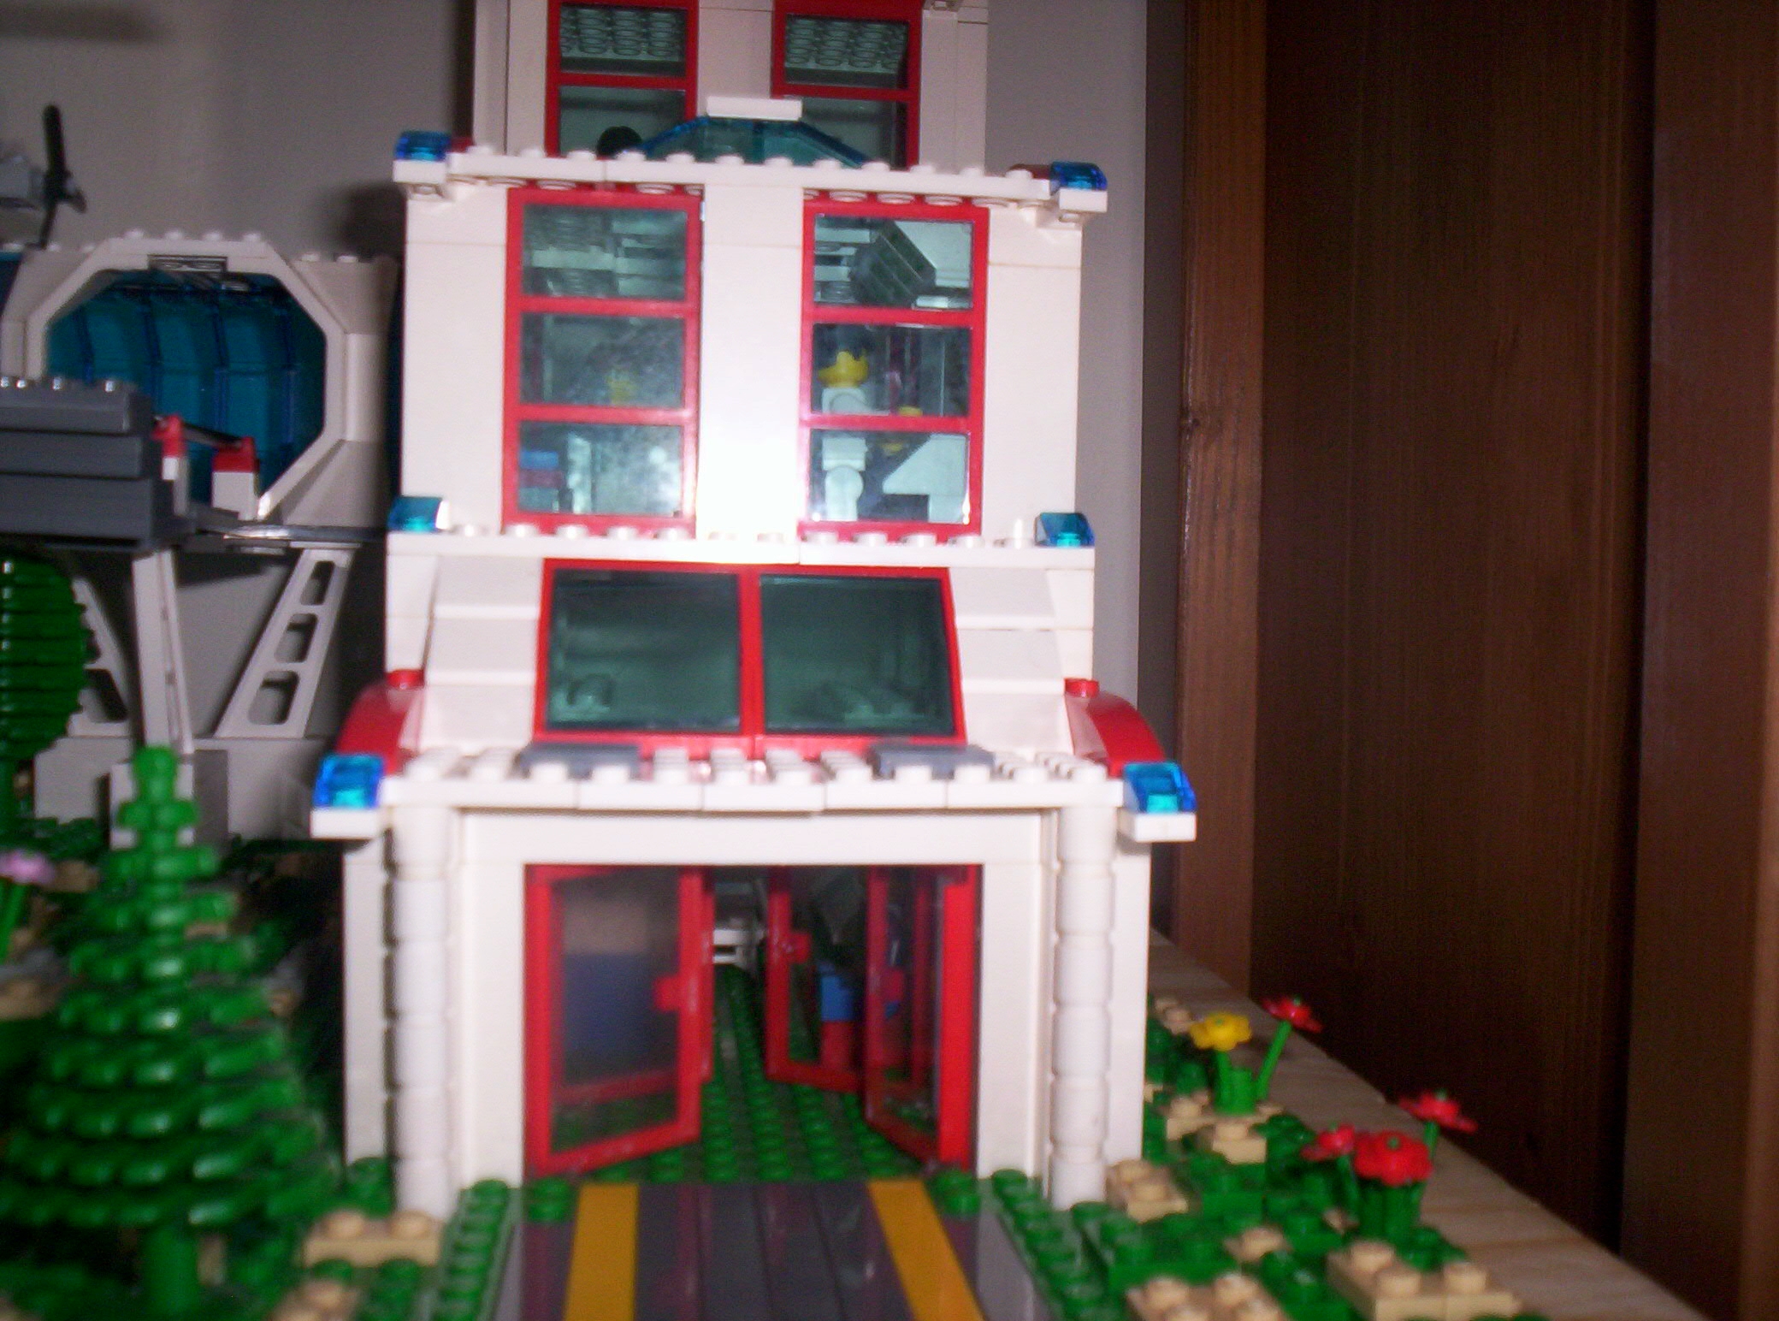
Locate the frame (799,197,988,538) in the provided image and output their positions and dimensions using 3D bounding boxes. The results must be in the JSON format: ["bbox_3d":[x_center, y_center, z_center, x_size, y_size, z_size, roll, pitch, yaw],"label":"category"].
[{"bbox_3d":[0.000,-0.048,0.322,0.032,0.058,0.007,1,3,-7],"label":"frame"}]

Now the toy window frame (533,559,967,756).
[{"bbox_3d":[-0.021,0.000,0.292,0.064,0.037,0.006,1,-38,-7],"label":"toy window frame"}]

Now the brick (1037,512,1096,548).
[{"bbox_3d":[0.029,-0.021,0.311,0.008,0.006,0.008,1,3,-7],"label":"brick"}]

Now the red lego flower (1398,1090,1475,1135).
[{"bbox_3d":[0.070,0.058,0.242,0.010,0.004,0.010,20,-7,-7],"label":"red lego flower"}]

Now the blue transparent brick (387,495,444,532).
[{"bbox_3d":[-0.074,-0.023,0.299,0.008,0.006,0.008,1,3,-7],"label":"blue transparent brick"}]

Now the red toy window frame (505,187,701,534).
[{"bbox_3d":[-0.048,-0.049,0.317,0.032,0.058,0.008,1,3,-7],"label":"red toy window frame"}]

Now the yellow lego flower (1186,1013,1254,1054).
[{"bbox_3d":[0.051,0.057,0.288,0.010,0.004,0.010,-4,15,-6],"label":"yellow lego flower"}]

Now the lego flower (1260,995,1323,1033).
[{"bbox_3d":[0.064,0.057,0.303,0.010,0.004,0.010,23,-7,0],"label":"lego flower"}]

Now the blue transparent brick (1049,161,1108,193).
[{"bbox_3d":[0.031,-0.079,0.309,0.008,0.006,0.008,1,3,-7],"label":"blue transparent brick"}]

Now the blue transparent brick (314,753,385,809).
[{"bbox_3d":[-0.068,0.016,0.237,0.008,0.006,0.008,1,3,-7],"label":"blue transparent brick"}]

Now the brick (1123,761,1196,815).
[{"bbox_3d":[0.036,0.017,0.249,0.008,0.006,0.008,1,3,-7],"label":"brick"}]

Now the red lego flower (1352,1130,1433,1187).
[{"bbox_3d":[0.062,0.061,0.233,0.010,0.004,0.010,3,22,-7],"label":"red lego flower"}]

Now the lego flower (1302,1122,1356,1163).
[{"bbox_3d":[0.057,0.061,0.242,0.010,0.004,0.010,-21,-1,-5],"label":"lego flower"}]

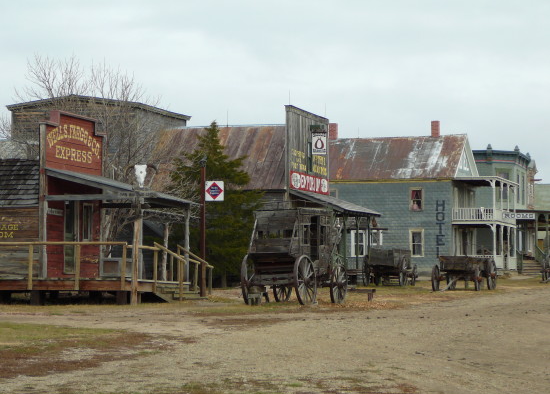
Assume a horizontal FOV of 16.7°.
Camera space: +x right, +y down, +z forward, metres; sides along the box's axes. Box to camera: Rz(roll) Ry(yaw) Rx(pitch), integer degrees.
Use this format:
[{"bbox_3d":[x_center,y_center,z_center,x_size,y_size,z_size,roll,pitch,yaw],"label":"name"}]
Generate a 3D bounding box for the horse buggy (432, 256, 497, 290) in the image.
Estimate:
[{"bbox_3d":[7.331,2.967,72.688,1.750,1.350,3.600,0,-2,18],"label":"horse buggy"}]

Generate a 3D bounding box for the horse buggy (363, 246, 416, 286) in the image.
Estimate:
[{"bbox_3d":[4.920,2.996,80.100,1.750,1.600,3.400,0,-2,15],"label":"horse buggy"}]

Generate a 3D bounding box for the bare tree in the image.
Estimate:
[{"bbox_3d":[-6.120,-0.700,66.000,5.800,8.100,6.100,0,-2,0],"label":"bare tree"}]

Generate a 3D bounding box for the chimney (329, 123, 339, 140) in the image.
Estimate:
[{"bbox_3d":[3.970,-4.415,126.900,0.540,1.150,0.540,0,-2,16],"label":"chimney"}]

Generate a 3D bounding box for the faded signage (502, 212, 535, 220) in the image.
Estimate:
[{"bbox_3d":[15.800,1.217,121.300,2.050,0.460,0.080,0,-2,15],"label":"faded signage"}]

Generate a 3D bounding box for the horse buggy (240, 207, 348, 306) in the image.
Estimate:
[{"bbox_3d":[0.550,1.617,51.500,1.850,2.650,3.600,-1,-2,21],"label":"horse buggy"}]

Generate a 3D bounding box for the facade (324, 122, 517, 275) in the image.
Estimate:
[{"bbox_3d":[8.840,0.220,125.400,13.200,9.900,9.200,0,-2,16],"label":"facade"}]

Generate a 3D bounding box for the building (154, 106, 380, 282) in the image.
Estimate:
[{"bbox_3d":[-0.427,0.100,80.660,8.900,7.400,8.700,0,-2,13],"label":"building"}]

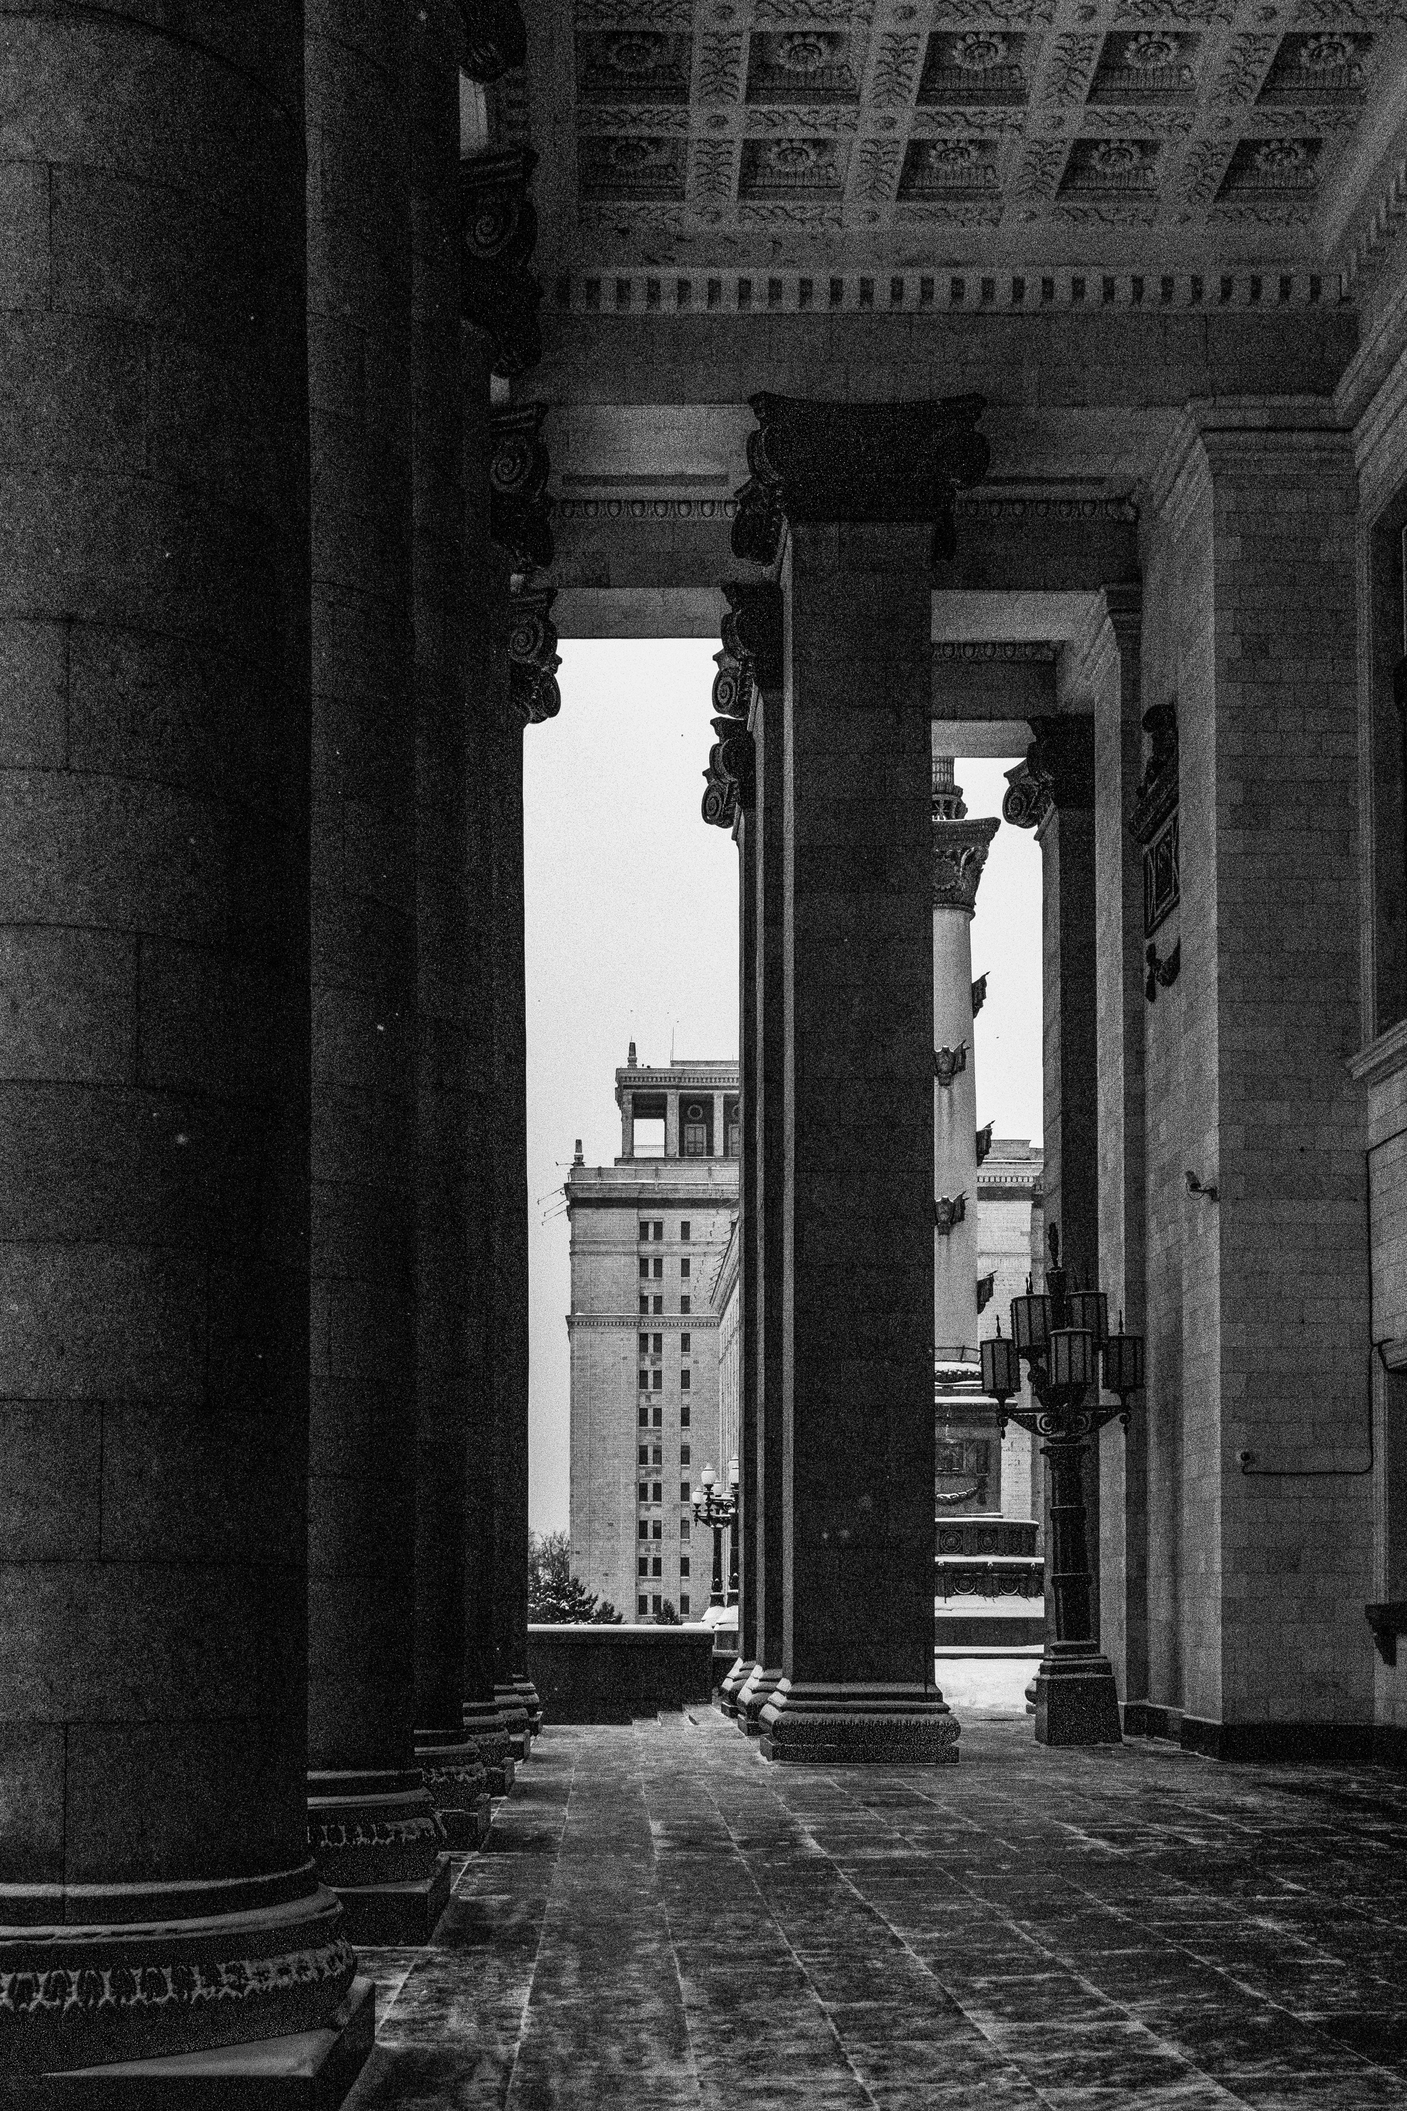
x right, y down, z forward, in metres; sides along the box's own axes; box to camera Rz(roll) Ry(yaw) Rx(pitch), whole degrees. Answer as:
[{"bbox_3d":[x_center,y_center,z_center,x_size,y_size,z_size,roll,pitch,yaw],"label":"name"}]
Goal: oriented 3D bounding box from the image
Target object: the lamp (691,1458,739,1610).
[{"bbox_3d":[0.390,13.200,65.000,1.400,4.200,1.400,0,-3,-1],"label":"lamp"}]

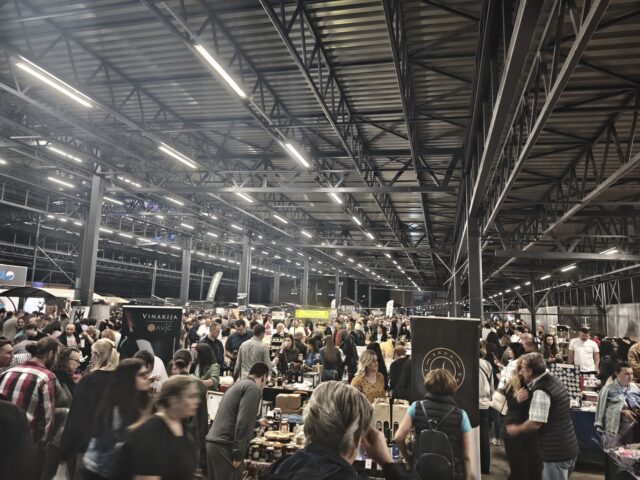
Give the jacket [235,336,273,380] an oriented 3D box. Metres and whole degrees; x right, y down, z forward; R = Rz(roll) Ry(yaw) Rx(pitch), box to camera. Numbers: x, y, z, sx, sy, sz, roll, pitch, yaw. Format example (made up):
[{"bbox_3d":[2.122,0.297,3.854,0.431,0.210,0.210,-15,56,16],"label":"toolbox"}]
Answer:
[{"bbox_3d":[-1.001,1.814,6.400,0.530,0.700,0.340,-2,-9,18],"label":"jacket"}]

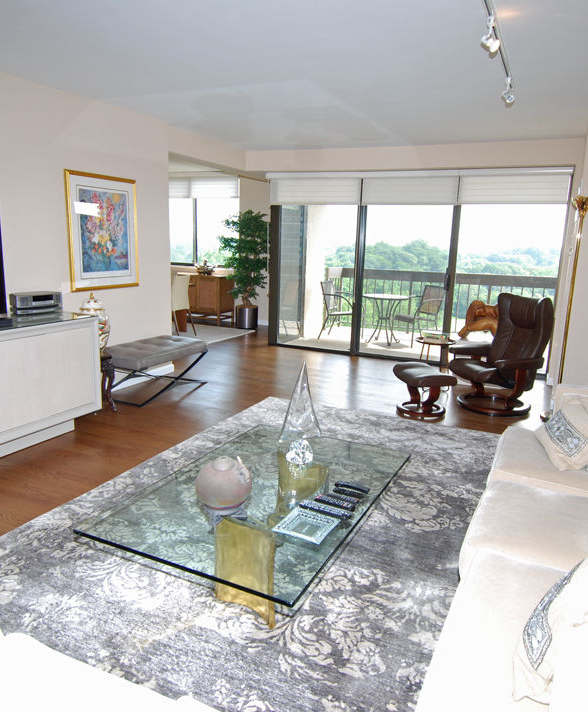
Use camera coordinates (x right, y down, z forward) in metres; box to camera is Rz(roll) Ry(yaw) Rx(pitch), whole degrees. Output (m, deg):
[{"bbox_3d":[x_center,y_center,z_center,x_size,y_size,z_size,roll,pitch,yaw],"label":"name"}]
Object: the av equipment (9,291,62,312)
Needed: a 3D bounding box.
[{"bbox_3d":[-1.951,-0.391,3.983,0.210,0.145,0.360,7,13,25],"label":"av equipment"}]

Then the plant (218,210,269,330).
[{"bbox_3d":[-0.752,-1.426,8.807,0.820,1.930,0.820,1,12,0],"label":"plant"}]

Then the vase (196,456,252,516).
[{"bbox_3d":[-0.263,0.496,2.046,0.215,0.250,0.215,1,12,0],"label":"vase"}]

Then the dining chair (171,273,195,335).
[{"bbox_3d":[-1.797,-0.746,7.931,0.560,0.910,0.460,7,13,25],"label":"dining chair"}]

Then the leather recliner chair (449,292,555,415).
[{"bbox_3d":[1.836,-0.038,4.774,0.770,1.010,0.750,-3,13,-21],"label":"leather recliner chair"}]

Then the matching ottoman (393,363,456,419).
[{"bbox_3d":[1.120,0.293,4.607,0.430,0.395,0.500,-3,13,-21],"label":"matching ottoman"}]

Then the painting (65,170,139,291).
[{"bbox_3d":[-1.681,-1.084,4.719,0.035,0.975,0.807,7,13,25],"label":"painting"}]

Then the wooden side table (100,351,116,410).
[{"bbox_3d":[-1.650,0.234,4.453,0.300,0.440,0.300,7,13,25],"label":"wooden side table"}]

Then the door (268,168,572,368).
[{"bbox_3d":[1.266,-1.068,6.556,3.580,2.260,0.120,7,13,25],"label":"door"}]

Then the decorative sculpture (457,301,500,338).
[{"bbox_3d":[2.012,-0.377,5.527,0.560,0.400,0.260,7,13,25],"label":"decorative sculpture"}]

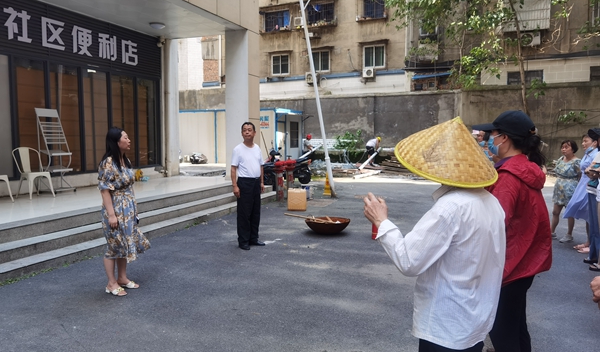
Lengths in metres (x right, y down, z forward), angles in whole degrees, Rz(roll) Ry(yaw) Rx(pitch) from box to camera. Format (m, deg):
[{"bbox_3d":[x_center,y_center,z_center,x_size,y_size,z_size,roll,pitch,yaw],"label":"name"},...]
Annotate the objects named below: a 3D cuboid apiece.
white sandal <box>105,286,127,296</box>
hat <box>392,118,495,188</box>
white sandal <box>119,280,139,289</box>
[{"bbox_3d":[-1.818,1.130,4.628,0.225,0.075,0.085,2,5,24],"label":"white sandal"},{"bbox_3d":[0.613,-0.146,1.881,0.420,0.200,0.420,-1,32,-17],"label":"hat"},{"bbox_3d":[-1.771,1.114,4.818,0.225,0.075,0.085,0,5,5],"label":"white sandal"}]

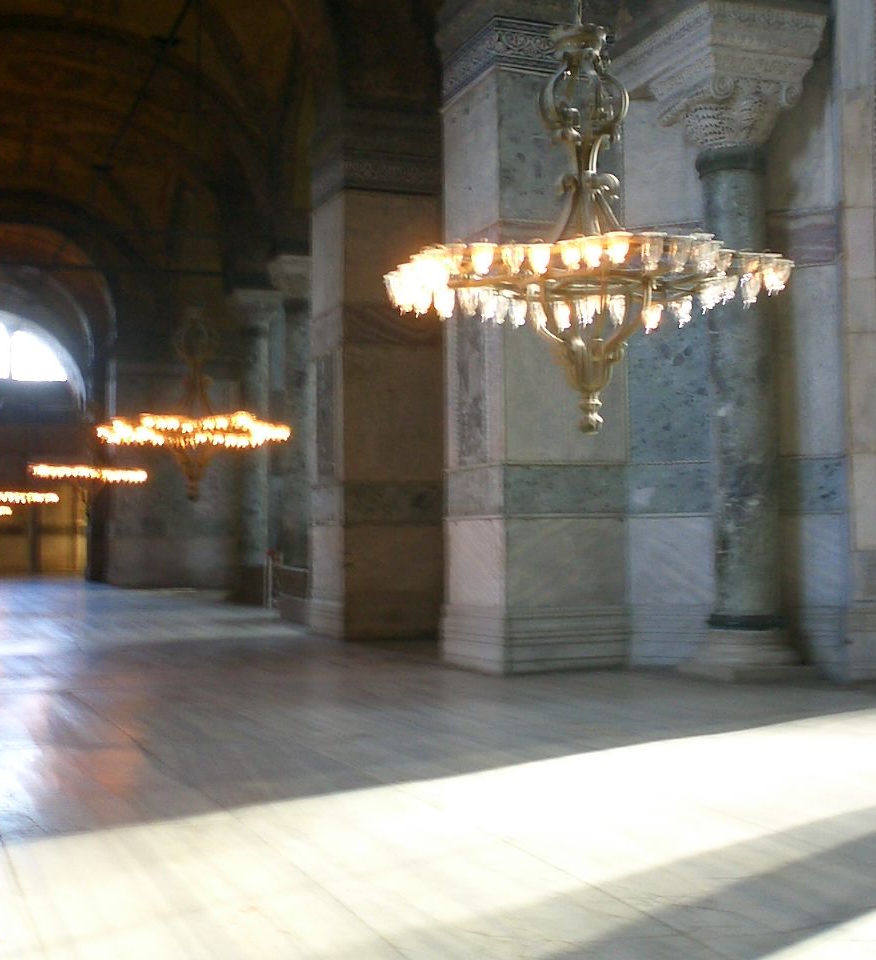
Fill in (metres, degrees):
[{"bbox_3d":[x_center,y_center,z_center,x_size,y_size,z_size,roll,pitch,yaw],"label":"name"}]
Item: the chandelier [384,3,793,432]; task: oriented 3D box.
[{"bbox_3d":[0.880,-1.545,8.120,2.400,2.520,2.360,-1,-2,6],"label":"chandelier"}]

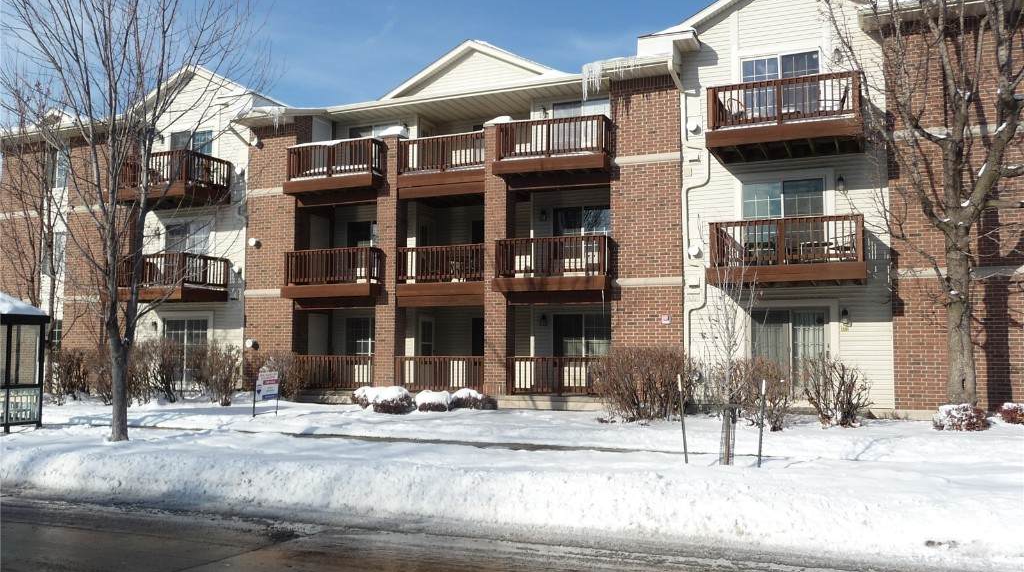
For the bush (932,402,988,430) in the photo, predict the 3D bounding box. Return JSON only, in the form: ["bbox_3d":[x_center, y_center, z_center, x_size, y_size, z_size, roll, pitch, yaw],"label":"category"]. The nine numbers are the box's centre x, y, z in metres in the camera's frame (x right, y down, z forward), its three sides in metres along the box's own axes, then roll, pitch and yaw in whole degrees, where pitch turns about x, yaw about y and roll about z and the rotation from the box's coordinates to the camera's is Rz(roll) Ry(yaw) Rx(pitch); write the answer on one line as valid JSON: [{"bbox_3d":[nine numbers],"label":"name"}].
[{"bbox_3d":[8.071,2.348,14.906,0.957,0.489,0.834,-2,-5,23],"label":"bush"}]

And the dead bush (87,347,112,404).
[{"bbox_3d":[-10.865,2.327,21.926,0.730,1.447,0.860,-2,-5,22],"label":"dead bush"}]

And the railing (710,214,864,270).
[{"bbox_3d":[5.517,-0.794,16.621,2.884,0.901,1.498,-2,-5,22],"label":"railing"}]

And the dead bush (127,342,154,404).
[{"bbox_3d":[-10.128,2.366,22.400,0.873,1.626,0.846,-2,-5,23],"label":"dead bush"}]

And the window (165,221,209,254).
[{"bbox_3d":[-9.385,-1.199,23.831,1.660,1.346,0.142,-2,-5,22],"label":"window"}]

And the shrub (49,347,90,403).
[{"bbox_3d":[-12.059,2.397,22.527,0.957,1.391,0.911,-2,-5,22],"label":"shrub"}]

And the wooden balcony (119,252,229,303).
[{"bbox_3d":[-9.835,-0.182,23.610,2.830,1.271,1.720,-2,-5,23],"label":"wooden balcony"}]

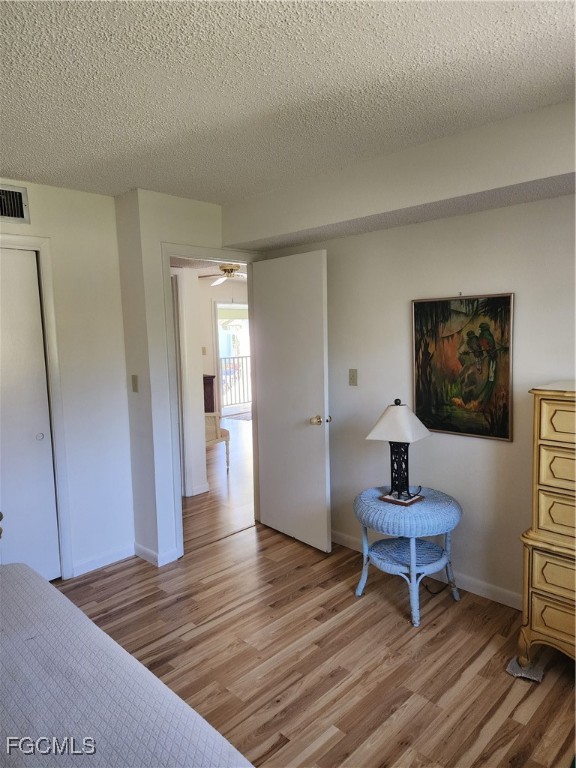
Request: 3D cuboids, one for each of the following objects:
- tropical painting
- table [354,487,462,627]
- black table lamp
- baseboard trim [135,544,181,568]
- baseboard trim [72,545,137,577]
[{"bbox_3d":[0.969,-0.093,2.865,0.593,0.785,0.030,4,8,44],"label":"tropical painting"},{"bbox_3d":[0.673,0.930,2.889,0.595,0.582,0.595,-1,6,0],"label":"table"},{"bbox_3d":[0.629,0.372,2.855,0.270,0.575,0.270,4,8,40],"label":"black table lamp"},{"bbox_3d":[-0.896,1.155,3.507,0.275,0.087,0.165,4,8,44],"label":"baseboard trim"},{"bbox_3d":[-1.215,1.174,3.399,0.018,0.087,0.430,4,8,44],"label":"baseboard trim"}]

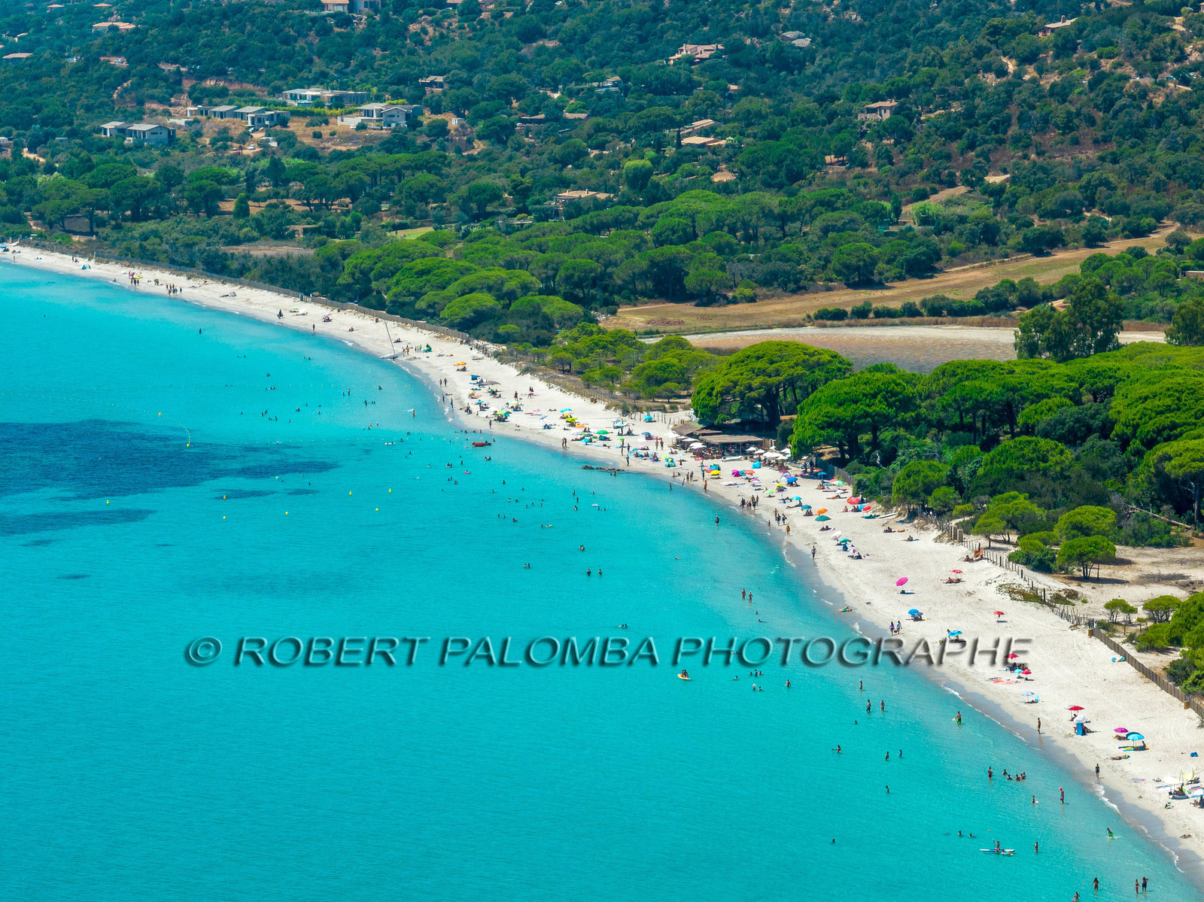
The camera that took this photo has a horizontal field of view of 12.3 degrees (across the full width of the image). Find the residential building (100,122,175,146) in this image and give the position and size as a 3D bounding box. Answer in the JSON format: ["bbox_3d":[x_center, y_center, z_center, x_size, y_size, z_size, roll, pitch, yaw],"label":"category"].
[{"bbox_3d":[-139.480,-95.170,1680.000,11.500,5.800,22.000,-4,7,-37],"label":"residential building"}]

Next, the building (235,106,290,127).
[{"bbox_3d":[-104.930,-103.370,1730.000,13.000,5.300,11.000,-5,8,-43],"label":"building"}]

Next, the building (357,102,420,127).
[{"bbox_3d":[-66.910,-105.310,1750.000,12.000,6.300,17.000,-4,7,-35],"label":"building"}]

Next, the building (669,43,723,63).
[{"bbox_3d":[34.960,-147.870,2080.000,17.000,6.300,11.000,2,6,15],"label":"building"}]

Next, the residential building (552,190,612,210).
[{"bbox_3d":[-5.110,-70.010,1560.000,13.000,4.800,10.500,4,7,35],"label":"residential building"}]

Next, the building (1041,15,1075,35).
[{"bbox_3d":[167.400,-156.080,2050.000,9.500,6.500,8.500,6,8,45],"label":"building"}]

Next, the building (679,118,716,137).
[{"bbox_3d":[29.620,-99.440,1720.000,8.000,4.900,9.000,-4,7,-38],"label":"building"}]

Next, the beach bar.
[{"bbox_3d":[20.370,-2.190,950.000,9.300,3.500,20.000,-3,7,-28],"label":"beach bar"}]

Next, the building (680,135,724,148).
[{"bbox_3d":[30.240,-93.450,1690.000,9.000,4.000,9.500,-5,8,-42],"label":"building"}]

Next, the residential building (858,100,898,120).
[{"bbox_3d":[89.760,-110.880,1820.000,10.500,6.000,8.000,3,6,25],"label":"residential building"}]

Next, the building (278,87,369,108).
[{"bbox_3d":[-90.710,-115.810,1830.000,23.000,5.300,17.000,4,7,38],"label":"building"}]

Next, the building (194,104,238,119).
[{"bbox_3d":[-121.640,-107.240,1770.000,8.000,4.000,12.500,-5,8,-43],"label":"building"}]

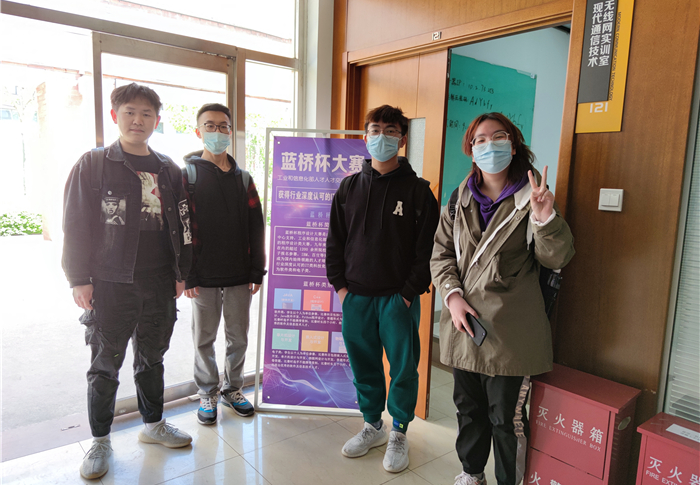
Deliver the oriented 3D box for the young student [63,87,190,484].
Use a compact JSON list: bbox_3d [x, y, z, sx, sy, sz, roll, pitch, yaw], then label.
[{"bbox_3d":[-1.063,0.164,2.395,0.600,1.790,0.420,-4,8,-38],"label":"young student"}]

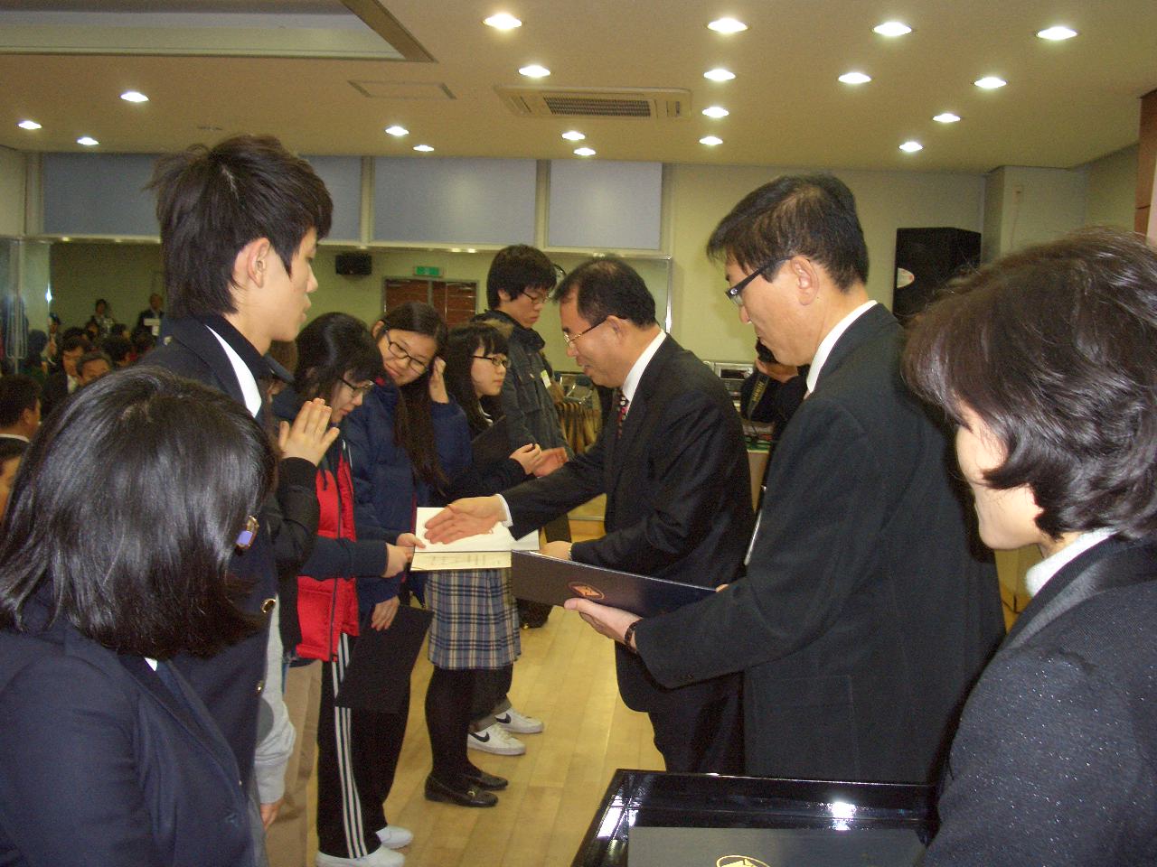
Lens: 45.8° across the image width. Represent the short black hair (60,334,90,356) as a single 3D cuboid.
[{"bbox_3d":[-2.863,-0.502,7.800,0.170,0.150,0.200,3,5,10],"label":"short black hair"}]

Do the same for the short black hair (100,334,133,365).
[{"bbox_3d":[-2.564,-0.464,7.600,0.200,0.170,0.170,4,5,25],"label":"short black hair"}]

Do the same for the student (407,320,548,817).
[{"bbox_3d":[-0.324,0.398,4.400,0.420,1.530,0.430,2,5,6],"label":"student"}]

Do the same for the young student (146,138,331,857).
[{"bbox_3d":[-0.497,0.485,1.909,0.330,1.760,0.470,2,5,4],"label":"young student"}]

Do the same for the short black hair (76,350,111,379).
[{"bbox_3d":[-2.437,-0.339,6.900,0.180,0.170,0.200,0,5,-18],"label":"short black hair"}]

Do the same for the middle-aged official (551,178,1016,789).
[{"bbox_3d":[0.263,0.511,1.969,0.600,1.750,0.520,3,5,10],"label":"middle-aged official"}]

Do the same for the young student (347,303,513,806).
[{"bbox_3d":[-0.524,0.400,4.049,0.400,1.570,0.450,3,5,10],"label":"young student"}]

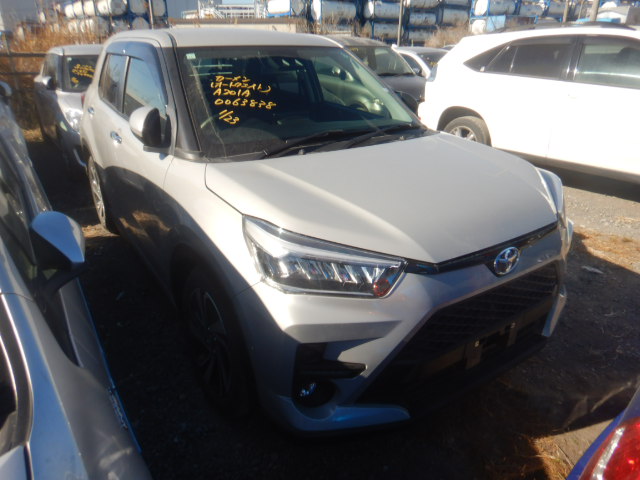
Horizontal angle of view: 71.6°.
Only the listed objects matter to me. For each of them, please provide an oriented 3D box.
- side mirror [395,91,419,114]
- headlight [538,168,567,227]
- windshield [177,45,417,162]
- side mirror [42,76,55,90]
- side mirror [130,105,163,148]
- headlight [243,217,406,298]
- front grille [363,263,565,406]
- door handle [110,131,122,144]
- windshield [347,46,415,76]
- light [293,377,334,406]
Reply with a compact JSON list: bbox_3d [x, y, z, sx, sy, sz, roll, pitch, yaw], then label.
[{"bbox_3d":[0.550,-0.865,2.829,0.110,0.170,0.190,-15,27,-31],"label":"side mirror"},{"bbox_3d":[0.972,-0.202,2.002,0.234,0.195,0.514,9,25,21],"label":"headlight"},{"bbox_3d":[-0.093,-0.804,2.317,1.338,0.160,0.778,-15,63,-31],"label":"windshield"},{"bbox_3d":[-3.637,-2.090,5.940,0.130,0.170,0.180,-13,26,-29],"label":"side mirror"},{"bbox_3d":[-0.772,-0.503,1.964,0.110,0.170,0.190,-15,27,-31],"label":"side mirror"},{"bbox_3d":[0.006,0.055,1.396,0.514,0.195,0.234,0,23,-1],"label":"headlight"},{"bbox_3d":[0.612,0.312,1.667,1.100,0.400,0.130,-15,27,-31],"label":"front grille"},{"bbox_3d":[-1.182,-0.597,2.568,0.050,0.045,0.180,-15,27,-31],"label":"door handle"},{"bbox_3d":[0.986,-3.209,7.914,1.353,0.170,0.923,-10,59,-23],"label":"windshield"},{"bbox_3d":[-0.021,0.504,1.470,0.120,0.085,0.060,-9,25,-20],"label":"light"}]

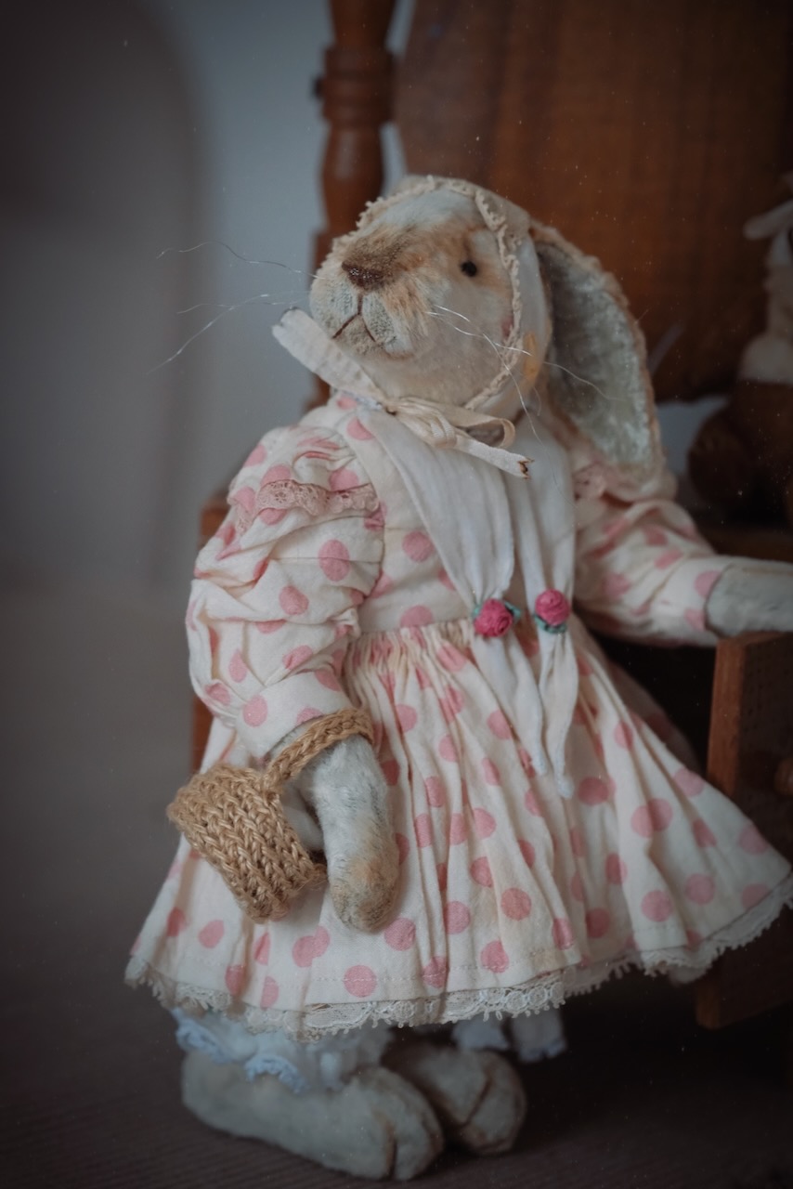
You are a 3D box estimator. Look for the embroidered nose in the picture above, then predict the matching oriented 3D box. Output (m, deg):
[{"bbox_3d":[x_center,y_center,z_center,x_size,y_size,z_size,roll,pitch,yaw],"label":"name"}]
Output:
[{"bbox_3d":[-0.010,-0.097,0.902,0.013,0.009,0.005,10,-2,34],"label":"embroidered nose"}]

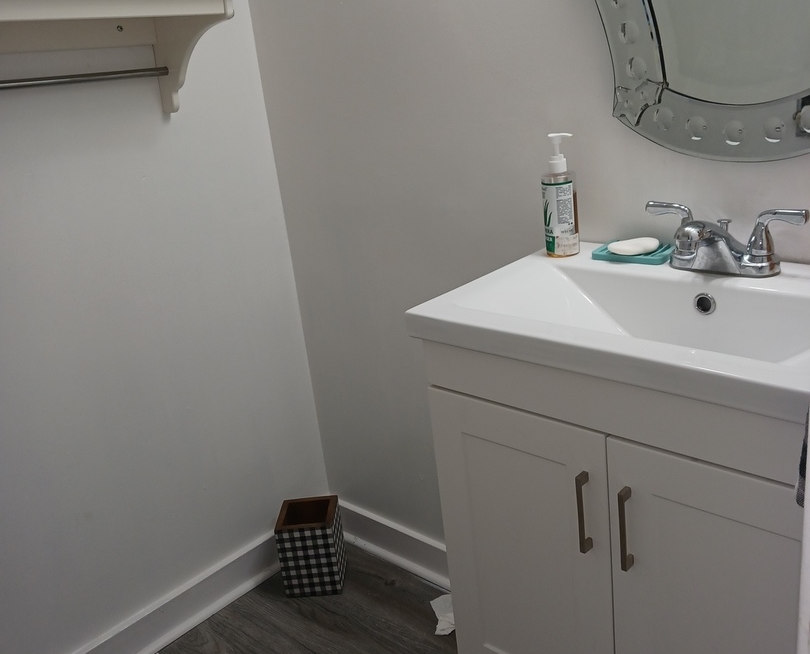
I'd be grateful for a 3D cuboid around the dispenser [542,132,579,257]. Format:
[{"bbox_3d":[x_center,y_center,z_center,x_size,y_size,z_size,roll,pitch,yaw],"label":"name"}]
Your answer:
[{"bbox_3d":[0.249,-0.214,1.359,0.054,0.196,0.053,-3,20,11],"label":"dispenser"}]

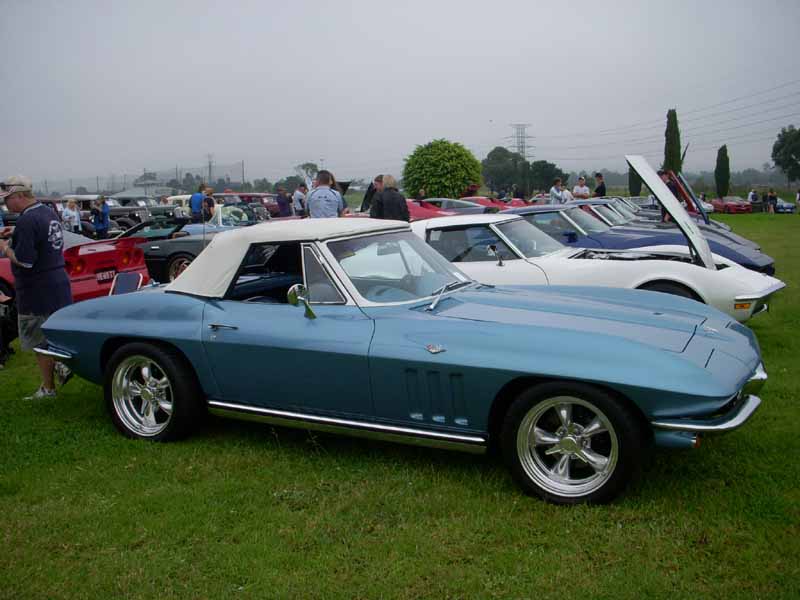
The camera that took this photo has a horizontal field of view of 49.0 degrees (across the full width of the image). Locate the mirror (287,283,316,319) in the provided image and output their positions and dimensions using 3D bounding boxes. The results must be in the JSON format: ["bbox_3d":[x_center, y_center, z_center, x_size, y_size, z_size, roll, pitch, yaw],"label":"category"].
[{"bbox_3d":[-0.490,0.005,4.502,0.135,0.185,0.120,3,8,25],"label":"mirror"}]

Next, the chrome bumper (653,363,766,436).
[{"bbox_3d":[1.647,0.423,4.510,0.440,0.160,1.620,3,8,25],"label":"chrome bumper"}]

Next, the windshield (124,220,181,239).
[{"bbox_3d":[-3.833,-1.076,13.600,0.550,0.340,1.350,3,8,24],"label":"windshield"}]

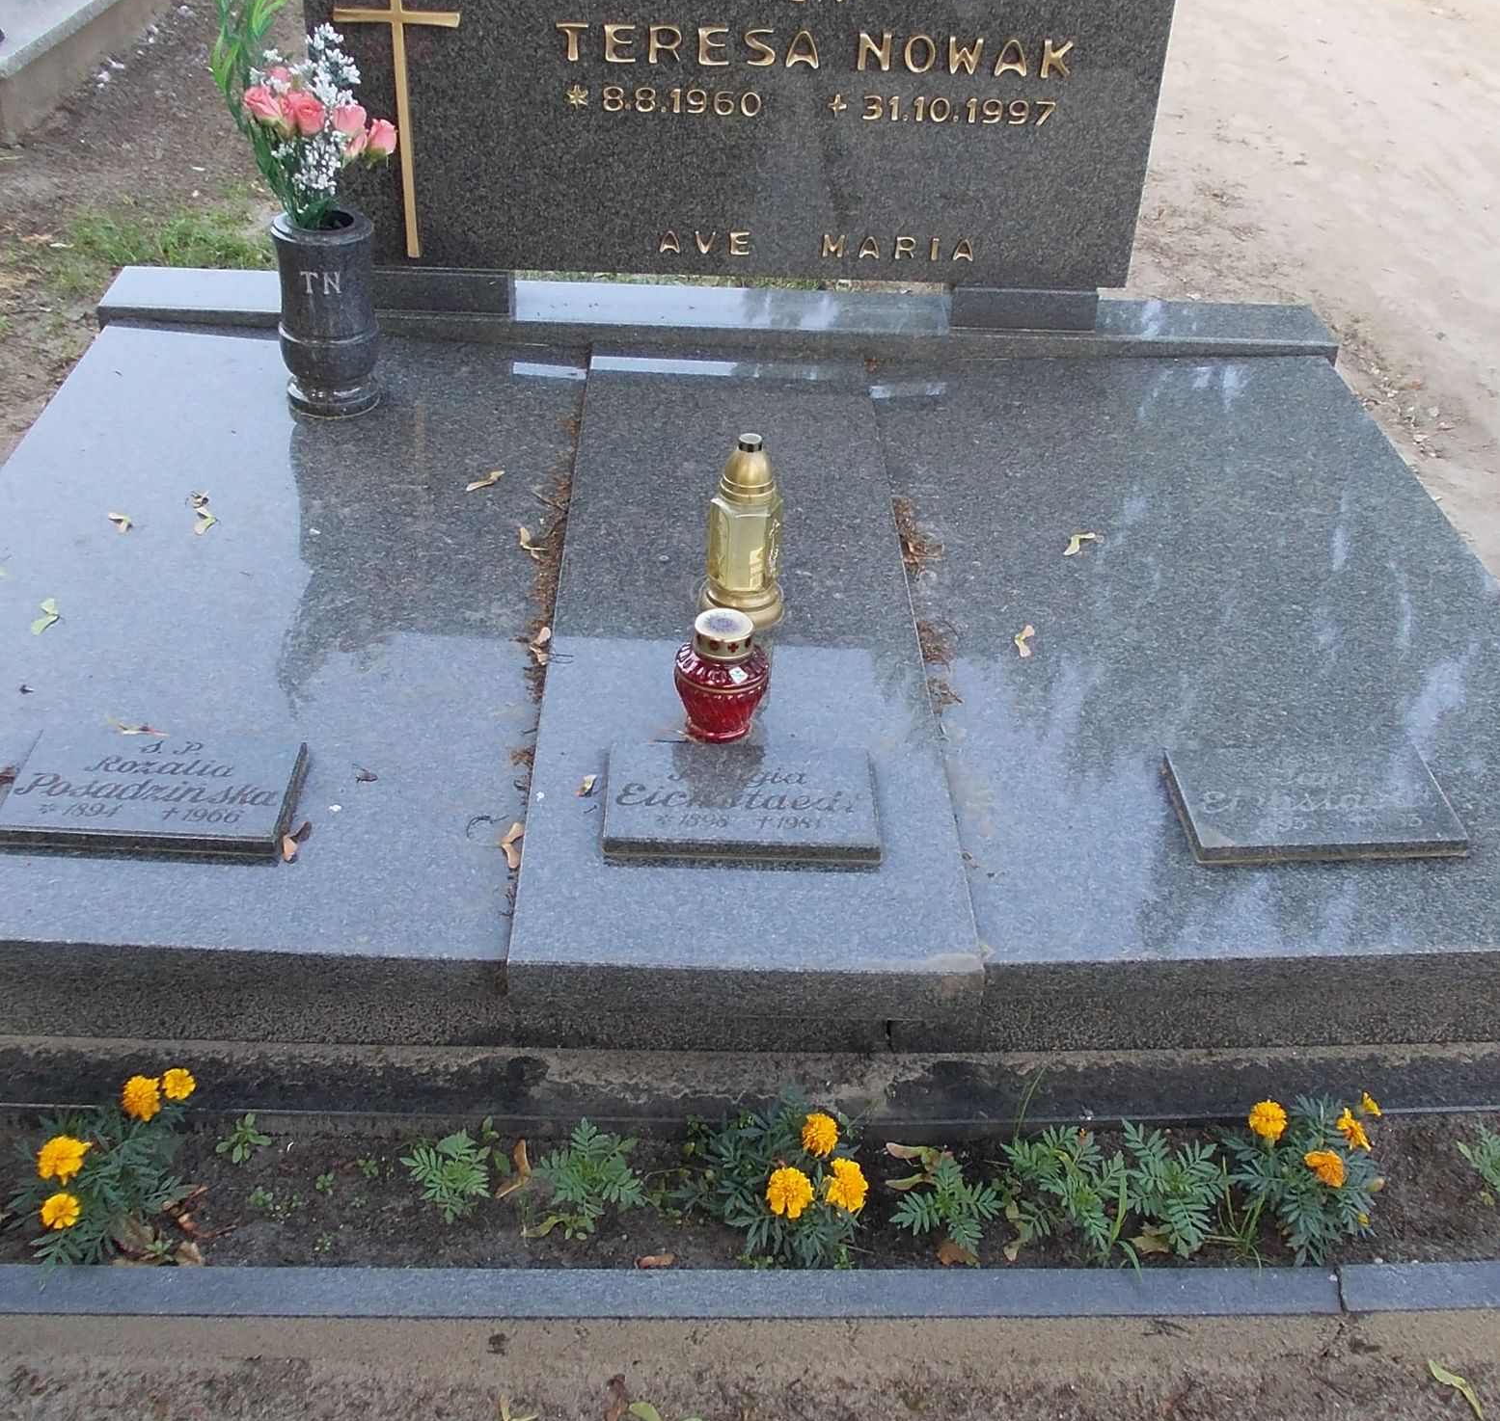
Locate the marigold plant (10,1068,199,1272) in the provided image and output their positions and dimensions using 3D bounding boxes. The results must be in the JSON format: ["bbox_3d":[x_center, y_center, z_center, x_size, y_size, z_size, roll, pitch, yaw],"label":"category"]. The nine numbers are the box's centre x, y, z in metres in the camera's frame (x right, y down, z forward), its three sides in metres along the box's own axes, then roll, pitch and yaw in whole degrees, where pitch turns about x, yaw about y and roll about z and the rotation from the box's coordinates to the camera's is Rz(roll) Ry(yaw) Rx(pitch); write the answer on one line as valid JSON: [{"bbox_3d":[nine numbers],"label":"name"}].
[{"bbox_3d":[-0.647,0.461,1.623,0.173,0.150,0.170,1,33,-3],"label":"marigold plant"}]

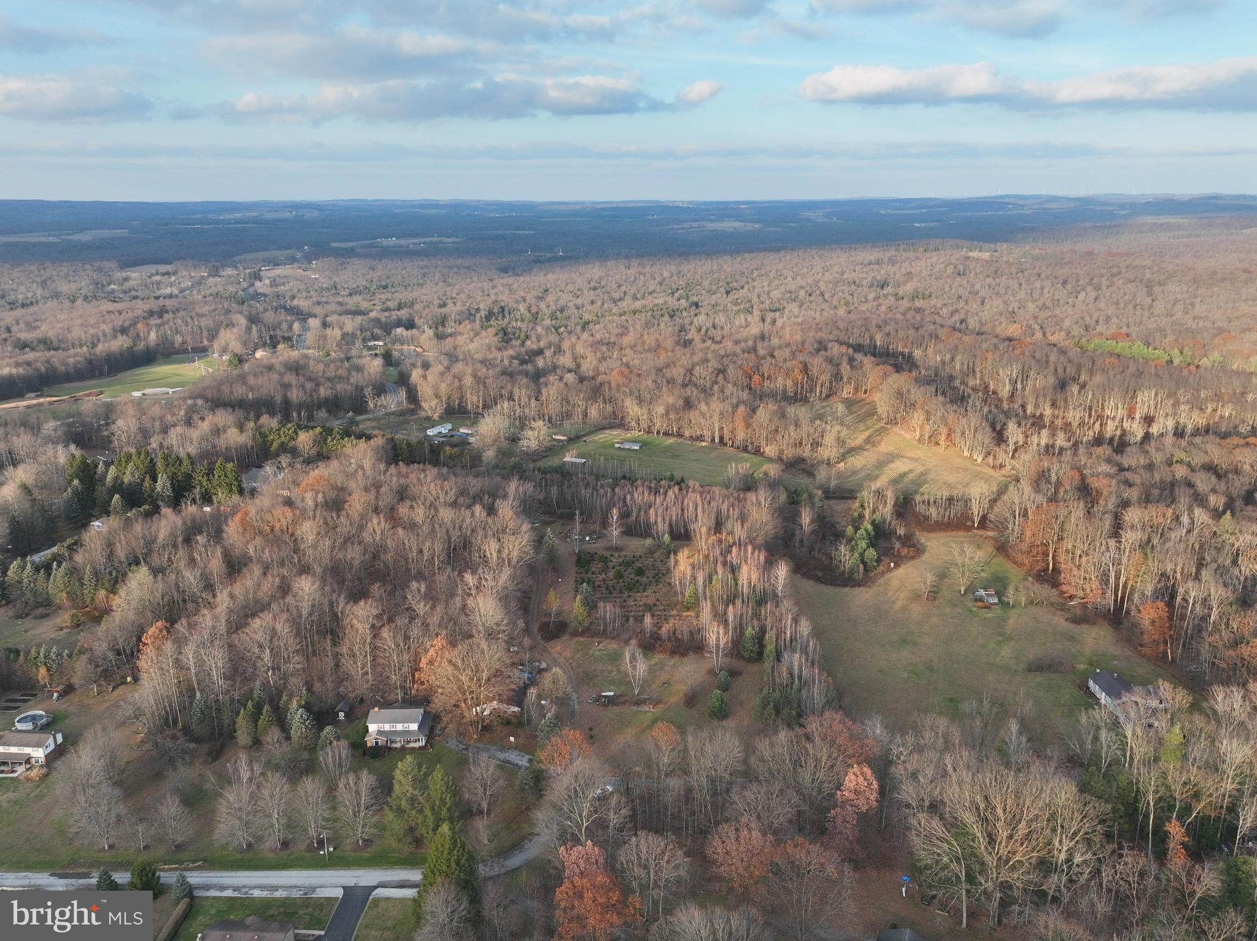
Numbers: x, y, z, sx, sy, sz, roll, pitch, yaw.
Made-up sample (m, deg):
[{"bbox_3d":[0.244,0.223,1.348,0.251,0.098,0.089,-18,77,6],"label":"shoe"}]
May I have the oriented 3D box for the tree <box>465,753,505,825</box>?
[{"bbox_3d":[-28.980,64.590,176.650,7.970,16.510,7.970,0,18,0],"label":"tree"}]

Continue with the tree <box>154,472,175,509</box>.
[{"bbox_3d":[-188.170,8.310,353.210,8.360,15.330,8.110,0,17,0],"label":"tree"}]

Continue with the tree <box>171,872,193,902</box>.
[{"bbox_3d":[-82.590,76.550,160.960,3.990,5.800,3.990,0,17,0],"label":"tree"}]

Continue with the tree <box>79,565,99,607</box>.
[{"bbox_3d":[-168.790,35.810,272.430,6.140,13.770,6.140,0,18,0],"label":"tree"}]

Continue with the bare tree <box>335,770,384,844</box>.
[{"bbox_3d":[-53.820,67.400,173.600,9.590,17.720,9.590,0,17,0],"label":"bare tree"}]

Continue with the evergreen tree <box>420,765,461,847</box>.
[{"bbox_3d":[-37.820,66.950,175.230,8.500,17.620,8.500,0,17,0],"label":"evergreen tree"}]

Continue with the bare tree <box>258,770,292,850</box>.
[{"bbox_3d":[-67.700,65.550,167.010,6.590,17.200,6.390,0,17,0],"label":"bare tree"}]

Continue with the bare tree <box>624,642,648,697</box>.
[{"bbox_3d":[2.060,53.590,233.970,6.330,16.060,6.330,0,17,0],"label":"bare tree"}]

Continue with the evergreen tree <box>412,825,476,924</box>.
[{"bbox_3d":[-32.520,71.150,156.570,12.180,18.740,12.180,0,17,0],"label":"evergreen tree"}]

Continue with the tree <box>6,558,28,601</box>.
[{"bbox_3d":[-193.470,34.370,275.640,6.840,14.580,6.840,0,18,0],"label":"tree"}]

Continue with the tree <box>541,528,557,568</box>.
[{"bbox_3d":[-27.290,26.470,300.620,5.420,14.610,5.420,0,18,0],"label":"tree"}]

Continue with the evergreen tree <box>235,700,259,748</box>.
[{"bbox_3d":[-88.560,58.710,202.180,5.470,12.360,5.470,0,18,0],"label":"evergreen tree"}]

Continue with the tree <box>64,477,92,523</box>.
[{"bbox_3d":[-216.880,11.470,343.170,11.030,17.620,11.030,0,18,0],"label":"tree"}]

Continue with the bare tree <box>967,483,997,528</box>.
[{"bbox_3d":[135.230,13.380,332.690,12.000,17.900,11.640,0,17,0],"label":"bare tree"}]

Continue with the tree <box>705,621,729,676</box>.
[{"bbox_3d":[23.340,46.980,229.980,6.480,15.060,6.290,0,17,0],"label":"tree"}]

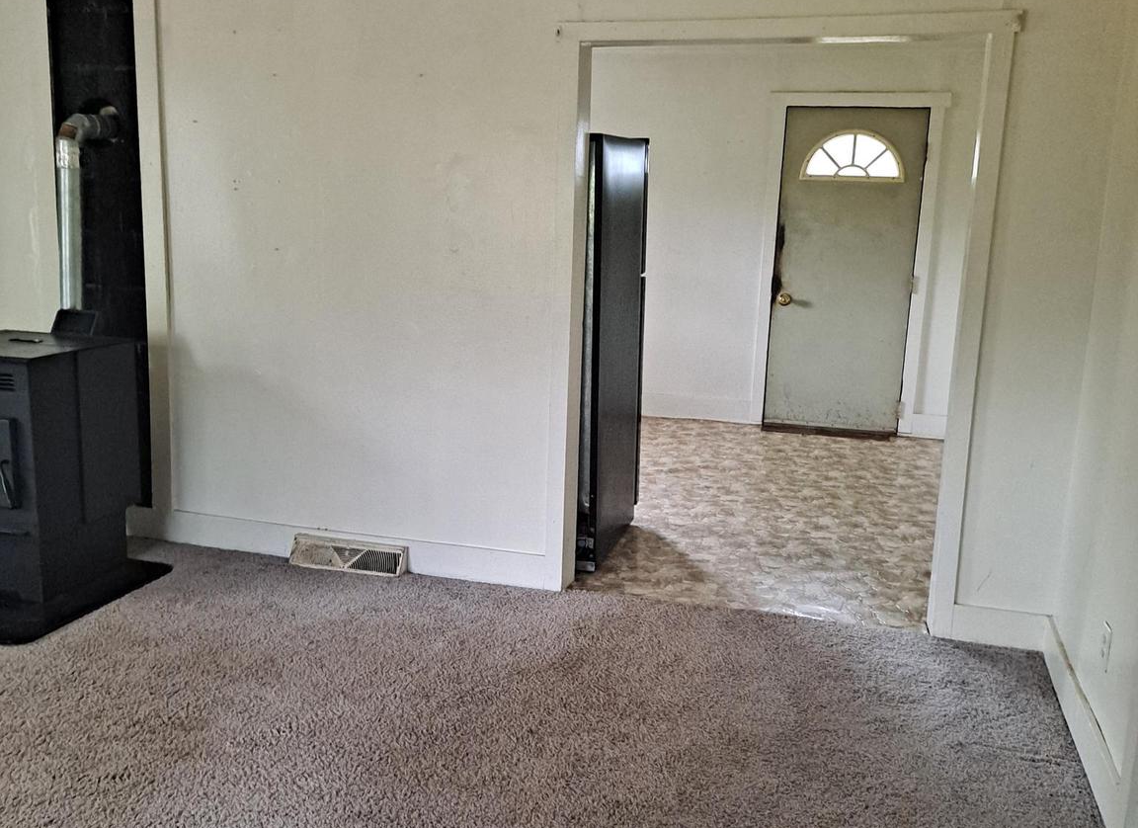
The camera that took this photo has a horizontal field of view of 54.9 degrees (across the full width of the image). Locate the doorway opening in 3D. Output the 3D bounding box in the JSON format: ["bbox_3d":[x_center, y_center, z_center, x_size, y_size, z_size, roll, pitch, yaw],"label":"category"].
[{"bbox_3d":[0.653,-0.299,3.764,1.454,2.013,0.140,5,11,16],"label":"doorway opening"}]

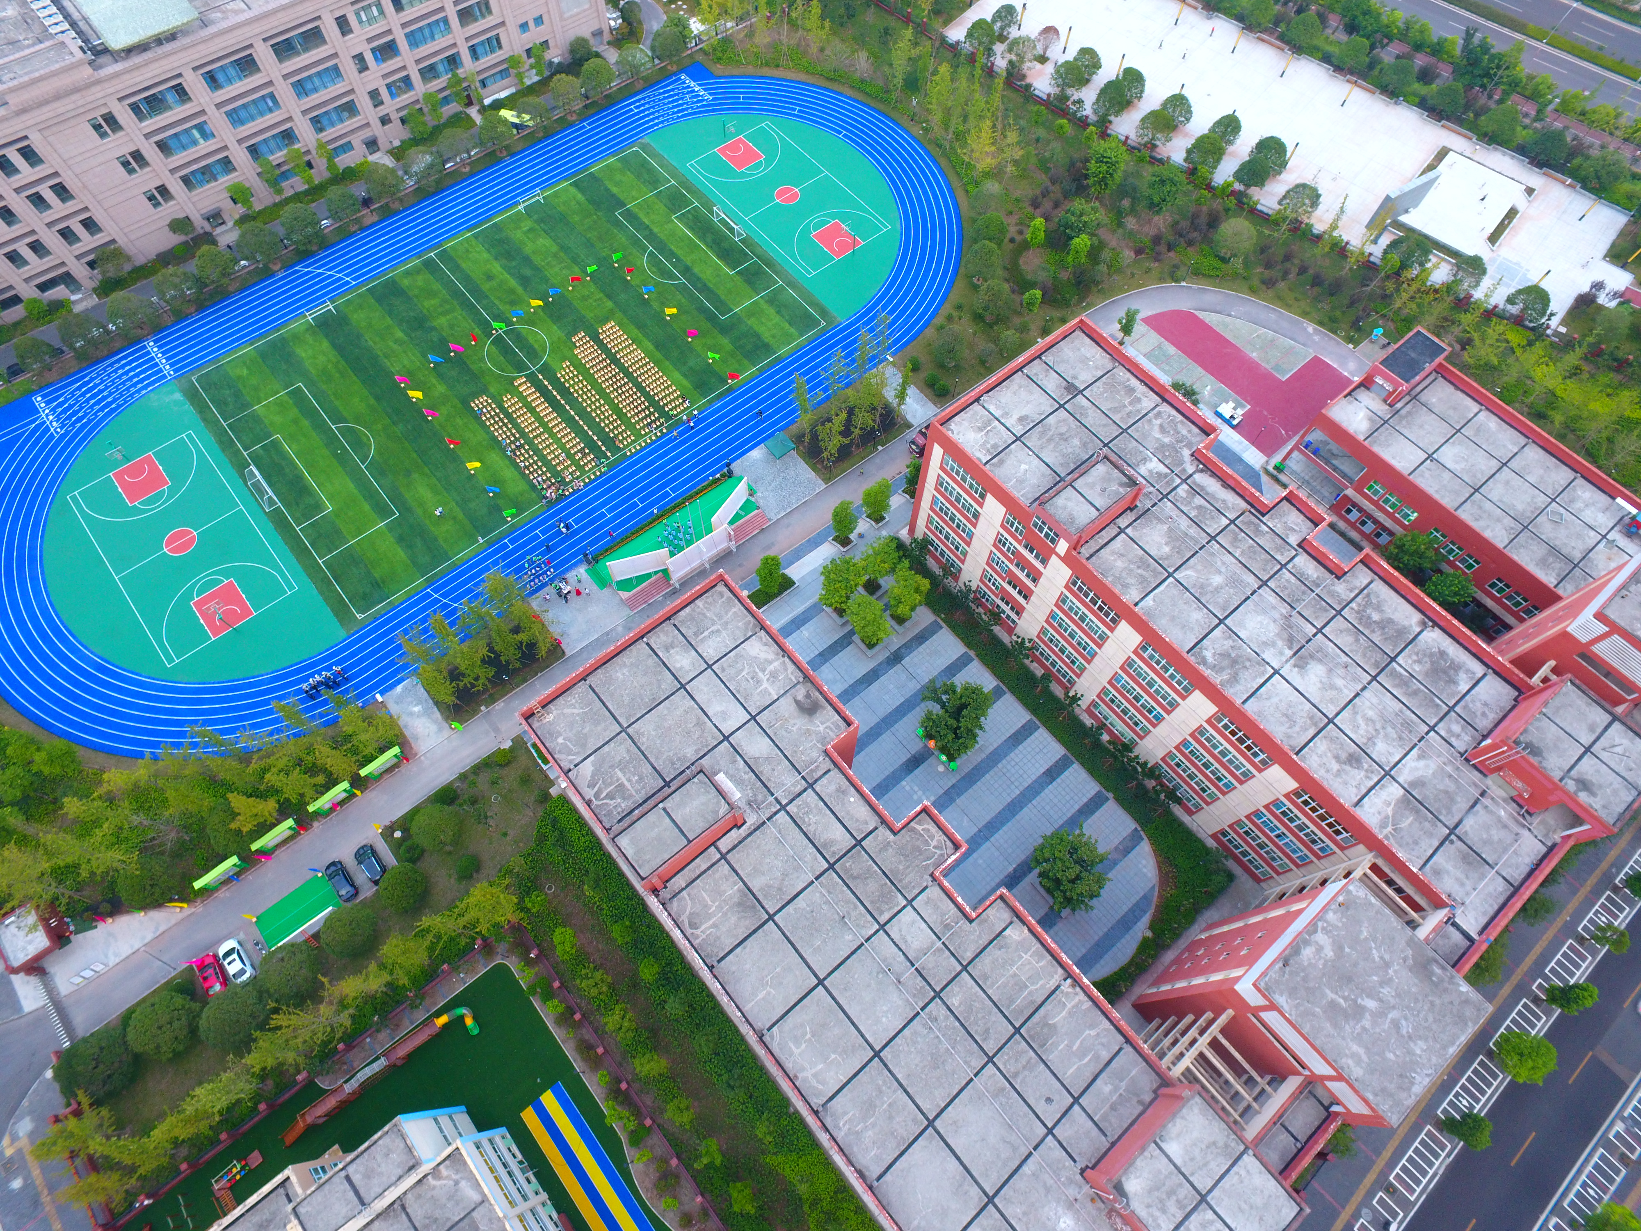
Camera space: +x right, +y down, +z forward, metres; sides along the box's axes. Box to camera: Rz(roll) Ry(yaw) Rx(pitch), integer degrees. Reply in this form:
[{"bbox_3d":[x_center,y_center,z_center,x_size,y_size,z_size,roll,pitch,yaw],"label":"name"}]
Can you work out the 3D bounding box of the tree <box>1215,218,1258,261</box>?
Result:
[{"bbox_3d":[57.427,-51.877,131.401,5.300,6.200,5.300,4,64,0],"label":"tree"}]

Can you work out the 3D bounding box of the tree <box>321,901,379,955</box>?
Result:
[{"bbox_3d":[-44.693,29.861,90.115,5.000,4.600,5.000,4,64,0],"label":"tree"}]

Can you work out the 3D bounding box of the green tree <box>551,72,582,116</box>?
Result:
[{"bbox_3d":[-37.519,-76.777,140.354,4.390,6.490,4.390,1,64,-2],"label":"green tree"}]

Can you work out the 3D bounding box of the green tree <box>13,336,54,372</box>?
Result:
[{"bbox_3d":[-97.691,-32.161,118.029,4.300,4.800,4.300,-37,71,-17],"label":"green tree"}]

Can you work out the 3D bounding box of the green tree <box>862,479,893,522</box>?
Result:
[{"bbox_3d":[6.642,-13.247,110.910,3.570,7.530,3.570,1,64,-2],"label":"green tree"}]

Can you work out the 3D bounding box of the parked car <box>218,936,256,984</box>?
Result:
[{"bbox_3d":[-55.741,32.905,90.073,1.830,1.550,4.550,-36,71,-17],"label":"parked car"}]

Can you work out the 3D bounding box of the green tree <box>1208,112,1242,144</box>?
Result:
[{"bbox_3d":[60.250,-71.970,141.560,4.800,5.900,4.800,4,64,0],"label":"green tree"}]

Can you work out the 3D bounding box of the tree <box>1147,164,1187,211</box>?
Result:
[{"bbox_3d":[48.580,-59.870,134.310,5.400,7.900,5.400,4,64,0],"label":"tree"}]

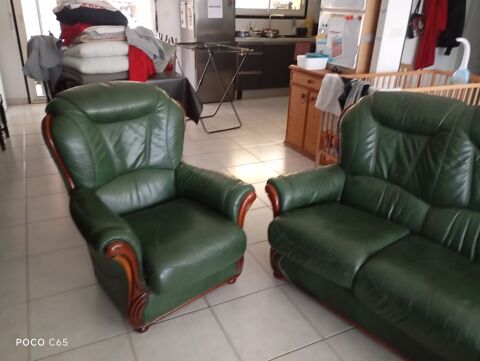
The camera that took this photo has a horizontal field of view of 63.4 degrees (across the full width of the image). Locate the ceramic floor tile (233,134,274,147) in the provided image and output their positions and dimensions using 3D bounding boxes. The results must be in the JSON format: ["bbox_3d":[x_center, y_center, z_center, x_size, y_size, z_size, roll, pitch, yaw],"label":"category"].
[{"bbox_3d":[0.123,-0.463,4.556,0.425,0.009,0.425,-10,27,-25],"label":"ceramic floor tile"}]

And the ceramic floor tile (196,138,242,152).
[{"bbox_3d":[-0.257,-0.398,4.375,0.425,0.009,0.425,-10,27,-25],"label":"ceramic floor tile"}]

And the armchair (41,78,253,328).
[{"bbox_3d":[-0.493,0.047,2.117,0.842,1.028,0.914,-17,31,-37],"label":"armchair"}]

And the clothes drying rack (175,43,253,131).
[{"bbox_3d":[-0.344,-1.208,4.968,0.595,0.969,0.935,-16,30,-35],"label":"clothes drying rack"}]

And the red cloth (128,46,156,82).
[{"bbox_3d":[-0.931,-1.108,3.712,0.246,0.327,0.221,-16,31,-36],"label":"red cloth"}]

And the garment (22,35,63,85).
[{"bbox_3d":[-1.783,-1.092,3.508,0.306,0.391,0.264,-16,31,-36],"label":"garment"}]

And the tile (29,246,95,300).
[{"bbox_3d":[-1.010,0.518,2.284,0.425,0.009,0.425,-10,27,-25],"label":"tile"}]

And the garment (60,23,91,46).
[{"bbox_3d":[-1.440,-1.286,3.422,0.297,0.191,0.319,-16,31,-36],"label":"garment"}]

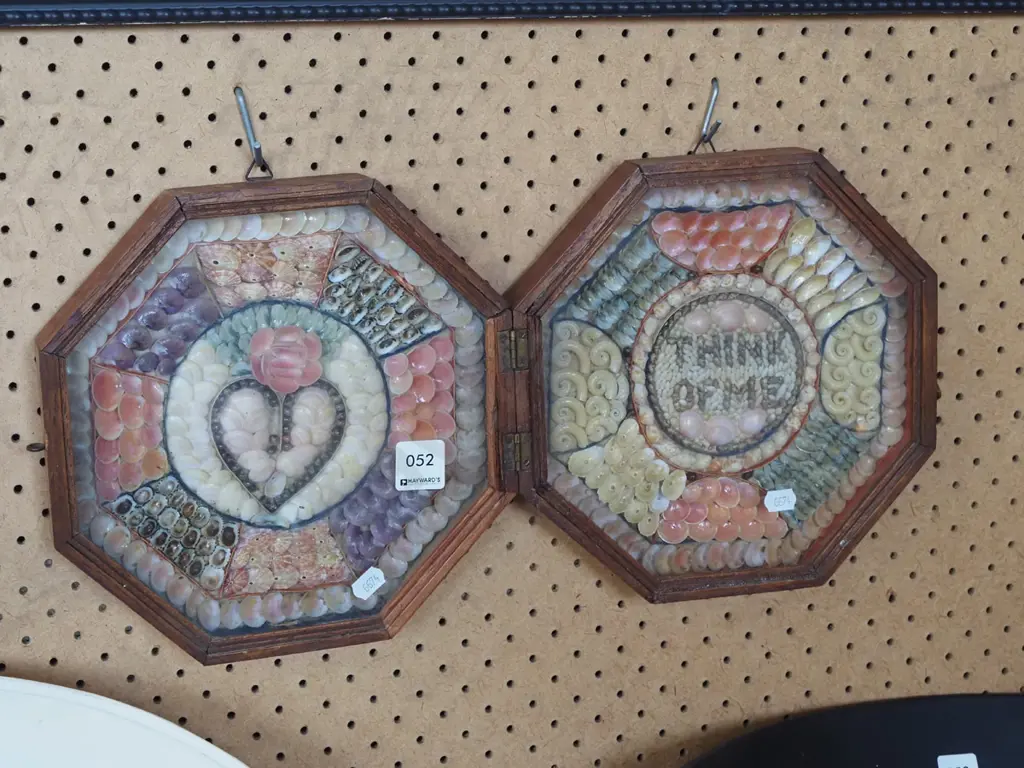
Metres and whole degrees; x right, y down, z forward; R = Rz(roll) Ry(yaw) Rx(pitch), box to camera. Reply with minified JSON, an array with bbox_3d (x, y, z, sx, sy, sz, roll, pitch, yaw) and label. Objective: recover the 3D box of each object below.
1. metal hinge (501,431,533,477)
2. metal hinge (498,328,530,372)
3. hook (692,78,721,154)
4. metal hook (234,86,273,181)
[{"bbox_3d":[0.004,0.050,1.430,0.022,0.029,0.005,-5,12,-16],"label":"metal hinge"},{"bbox_3d":[0.001,-0.024,1.415,0.023,0.029,0.005,-5,12,-16],"label":"metal hinge"},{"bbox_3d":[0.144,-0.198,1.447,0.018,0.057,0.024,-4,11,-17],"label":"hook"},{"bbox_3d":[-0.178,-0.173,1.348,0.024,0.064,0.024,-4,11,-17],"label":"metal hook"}]

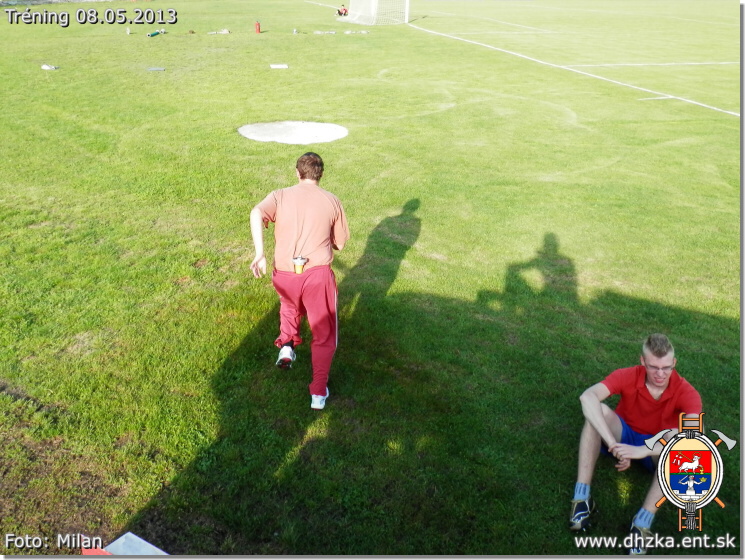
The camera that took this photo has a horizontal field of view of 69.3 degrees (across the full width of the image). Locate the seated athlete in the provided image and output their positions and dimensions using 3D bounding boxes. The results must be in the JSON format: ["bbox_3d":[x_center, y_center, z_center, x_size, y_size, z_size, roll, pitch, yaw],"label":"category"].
[{"bbox_3d":[1.483,0.827,3.023,0.660,0.840,0.960,15,33,23],"label":"seated athlete"}]

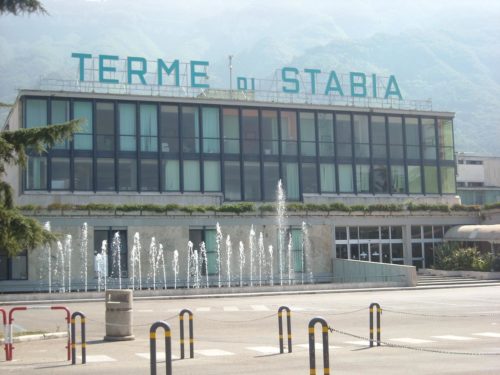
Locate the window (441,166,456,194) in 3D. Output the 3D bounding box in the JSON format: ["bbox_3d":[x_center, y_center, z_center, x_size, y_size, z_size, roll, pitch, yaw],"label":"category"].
[{"bbox_3d":[14.463,-0.515,64.121,1.190,2.058,0.150,1,-7,-22],"label":"window"}]

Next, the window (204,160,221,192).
[{"bbox_3d":[-2.385,-0.714,55.495,1.138,2.008,0.120,1,-7,-22],"label":"window"}]

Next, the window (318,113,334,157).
[{"bbox_3d":[5.282,-3.610,60.774,1.190,3.113,0.150,1,-7,-22],"label":"window"}]

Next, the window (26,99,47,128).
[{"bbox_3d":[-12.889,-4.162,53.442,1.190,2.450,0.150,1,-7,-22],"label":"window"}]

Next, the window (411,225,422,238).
[{"bbox_3d":[11.820,3.192,62.421,0.884,0.957,0.120,1,-7,-22],"label":"window"}]

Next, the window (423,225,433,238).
[{"bbox_3d":[12.080,2.994,59.965,0.712,0.954,0.150,1,-7,-22],"label":"window"}]

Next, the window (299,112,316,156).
[{"bbox_3d":[4.008,-3.662,61.042,1.193,3.053,0.120,1,-6,-22],"label":"window"}]

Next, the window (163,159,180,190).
[{"bbox_3d":[-5.078,-0.766,56.987,1.193,1.983,0.120,1,-6,-22],"label":"window"}]

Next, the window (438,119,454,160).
[{"bbox_3d":[14.822,-3.640,66.802,1.218,3.107,0.100,1,-6,-22],"label":"window"}]

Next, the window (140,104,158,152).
[{"bbox_3d":[-6.680,-3.904,58.092,1.218,3.107,0.100,1,-6,-22],"label":"window"}]

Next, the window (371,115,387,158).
[{"bbox_3d":[9.174,-3.562,62.353,1.190,3.113,0.150,1,-7,-22],"label":"window"}]

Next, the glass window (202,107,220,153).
[{"bbox_3d":[-2.459,-3.637,55.812,1.179,3.040,0.120,1,-7,-22],"label":"glass window"}]

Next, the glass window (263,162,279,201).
[{"bbox_3d":[1.479,-0.432,61.021,1.218,2.580,0.100,1,-6,-22],"label":"glass window"}]

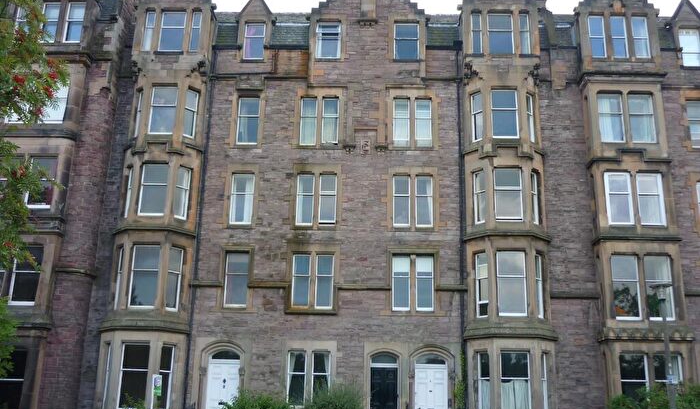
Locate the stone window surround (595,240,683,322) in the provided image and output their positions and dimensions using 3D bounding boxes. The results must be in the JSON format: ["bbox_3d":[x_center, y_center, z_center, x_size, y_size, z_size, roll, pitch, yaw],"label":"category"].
[{"bbox_3d":[11.425,3.082,26.456,2.974,3.192,0.650,1,-16,2],"label":"stone window surround"}]

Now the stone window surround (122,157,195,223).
[{"bbox_3d":[-7.575,-0.471,25.813,3.000,2.664,1.000,1,-16,2],"label":"stone window surround"}]

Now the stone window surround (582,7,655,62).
[{"bbox_3d":[10.852,-6.831,26.938,2.650,2.249,0.300,1,-16,2],"label":"stone window surround"}]

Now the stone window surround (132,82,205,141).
[{"bbox_3d":[-7.666,-3.707,27.741,3.091,2.698,0.970,1,-16,1],"label":"stone window surround"}]

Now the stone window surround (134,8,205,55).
[{"bbox_3d":[-7.904,-7.647,29.733,2.983,2.378,0.450,1,-16,2],"label":"stone window surround"}]

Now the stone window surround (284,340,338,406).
[{"bbox_3d":[-1.436,6.202,24.537,1.803,2.301,0.300,1,-16,2],"label":"stone window surround"}]

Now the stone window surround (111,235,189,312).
[{"bbox_3d":[-8.149,2.861,26.981,3.050,3.171,0.900,1,-16,2],"label":"stone window surround"}]

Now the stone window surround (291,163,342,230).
[{"bbox_3d":[-1.299,-0.266,26.258,1.980,2.677,0.300,1,-16,2],"label":"stone window surround"}]

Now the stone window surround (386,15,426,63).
[{"bbox_3d":[2.390,-6.918,28.078,1.589,2.229,0.300,1,-16,2],"label":"stone window surround"}]

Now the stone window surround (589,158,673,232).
[{"bbox_3d":[11.515,-0.335,27.410,2.989,2.846,0.650,1,-16,2],"label":"stone window surround"}]

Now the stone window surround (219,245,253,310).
[{"bbox_3d":[-4.265,2.816,25.404,1.295,2.448,0.320,1,-16,2],"label":"stone window surround"}]

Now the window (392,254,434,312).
[{"bbox_3d":[2.407,2.998,25.386,1.556,2.143,0.300,1,-16,2],"label":"window"}]

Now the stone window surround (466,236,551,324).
[{"bbox_3d":[6.163,2.918,25.655,3.180,3.235,0.970,1,-16,1],"label":"stone window surround"}]

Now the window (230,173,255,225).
[{"bbox_3d":[-4.263,-0.208,26.386,0.925,2.150,0.120,1,-16,2],"label":"window"}]

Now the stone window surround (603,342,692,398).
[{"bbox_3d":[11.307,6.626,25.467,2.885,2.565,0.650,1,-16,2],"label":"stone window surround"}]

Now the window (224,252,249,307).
[{"bbox_3d":[-4.658,3.074,27.426,0.808,2.191,0.180,1,-16,2],"label":"window"}]

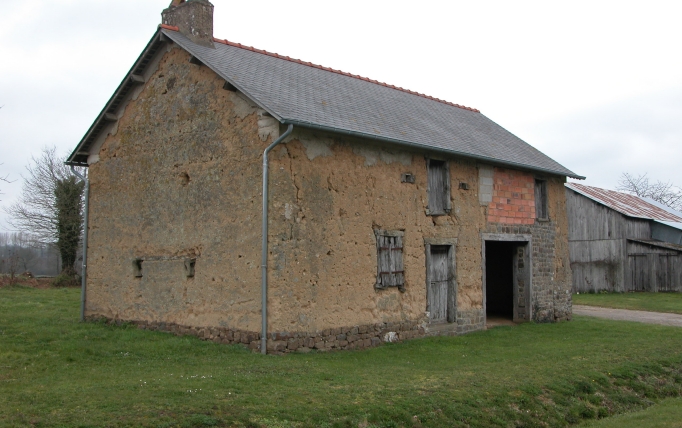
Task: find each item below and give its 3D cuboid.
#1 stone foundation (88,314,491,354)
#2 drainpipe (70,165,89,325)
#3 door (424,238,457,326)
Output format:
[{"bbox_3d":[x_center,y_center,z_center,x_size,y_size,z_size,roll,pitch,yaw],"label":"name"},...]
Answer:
[{"bbox_3d":[-1.100,2.644,17.426,6.550,0.600,7.650,-3,-4,41],"label":"stone foundation"},{"bbox_3d":[-6.240,0.689,16.872,0.670,3.690,0.140,-3,-4,41],"label":"drainpipe"},{"bbox_3d":[2.326,1.601,16.622,0.160,2.030,1.300,-3,-4,41],"label":"door"}]

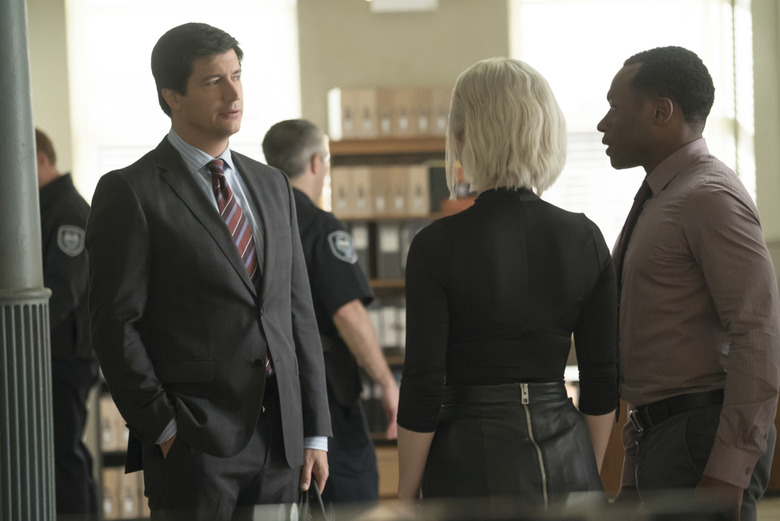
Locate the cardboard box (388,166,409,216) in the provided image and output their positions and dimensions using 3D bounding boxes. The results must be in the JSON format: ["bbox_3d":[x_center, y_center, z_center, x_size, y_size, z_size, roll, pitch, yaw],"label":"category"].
[{"bbox_3d":[0.019,-0.386,15.744,0.107,0.276,0.250,-2,-1,-16],"label":"cardboard box"}]

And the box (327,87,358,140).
[{"bbox_3d":[-0.242,-0.781,14.877,0.103,0.260,0.260,-2,0,-15],"label":"box"}]

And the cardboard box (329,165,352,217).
[{"bbox_3d":[-0.303,-0.375,15.651,0.107,0.276,0.250,-2,-1,-16],"label":"cardboard box"}]

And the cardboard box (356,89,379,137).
[{"bbox_3d":[-0.159,-0.820,15.702,0.107,0.276,0.250,-2,-1,-16],"label":"cardboard box"}]

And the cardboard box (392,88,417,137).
[{"bbox_3d":[0.038,-0.793,14.952,0.103,0.260,0.260,-2,0,-15],"label":"cardboard box"}]

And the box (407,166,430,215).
[{"bbox_3d":[0.120,-0.371,14.973,0.103,0.260,0.260,-2,0,-15],"label":"box"}]

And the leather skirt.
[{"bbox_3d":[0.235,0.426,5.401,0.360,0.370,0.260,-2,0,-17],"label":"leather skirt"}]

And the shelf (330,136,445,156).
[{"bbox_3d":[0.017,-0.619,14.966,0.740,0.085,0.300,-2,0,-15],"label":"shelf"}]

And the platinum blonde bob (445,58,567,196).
[{"bbox_3d":[0.215,-0.248,5.150,0.218,0.252,0.235,-2,-1,-32],"label":"platinum blonde bob"}]

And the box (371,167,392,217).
[{"bbox_3d":[-0.082,-0.365,14.918,0.103,0.260,0.260,-2,0,-15],"label":"box"}]

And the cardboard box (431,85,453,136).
[{"bbox_3d":[0.257,-0.846,15.822,0.107,0.276,0.250,-2,-1,-16],"label":"cardboard box"}]

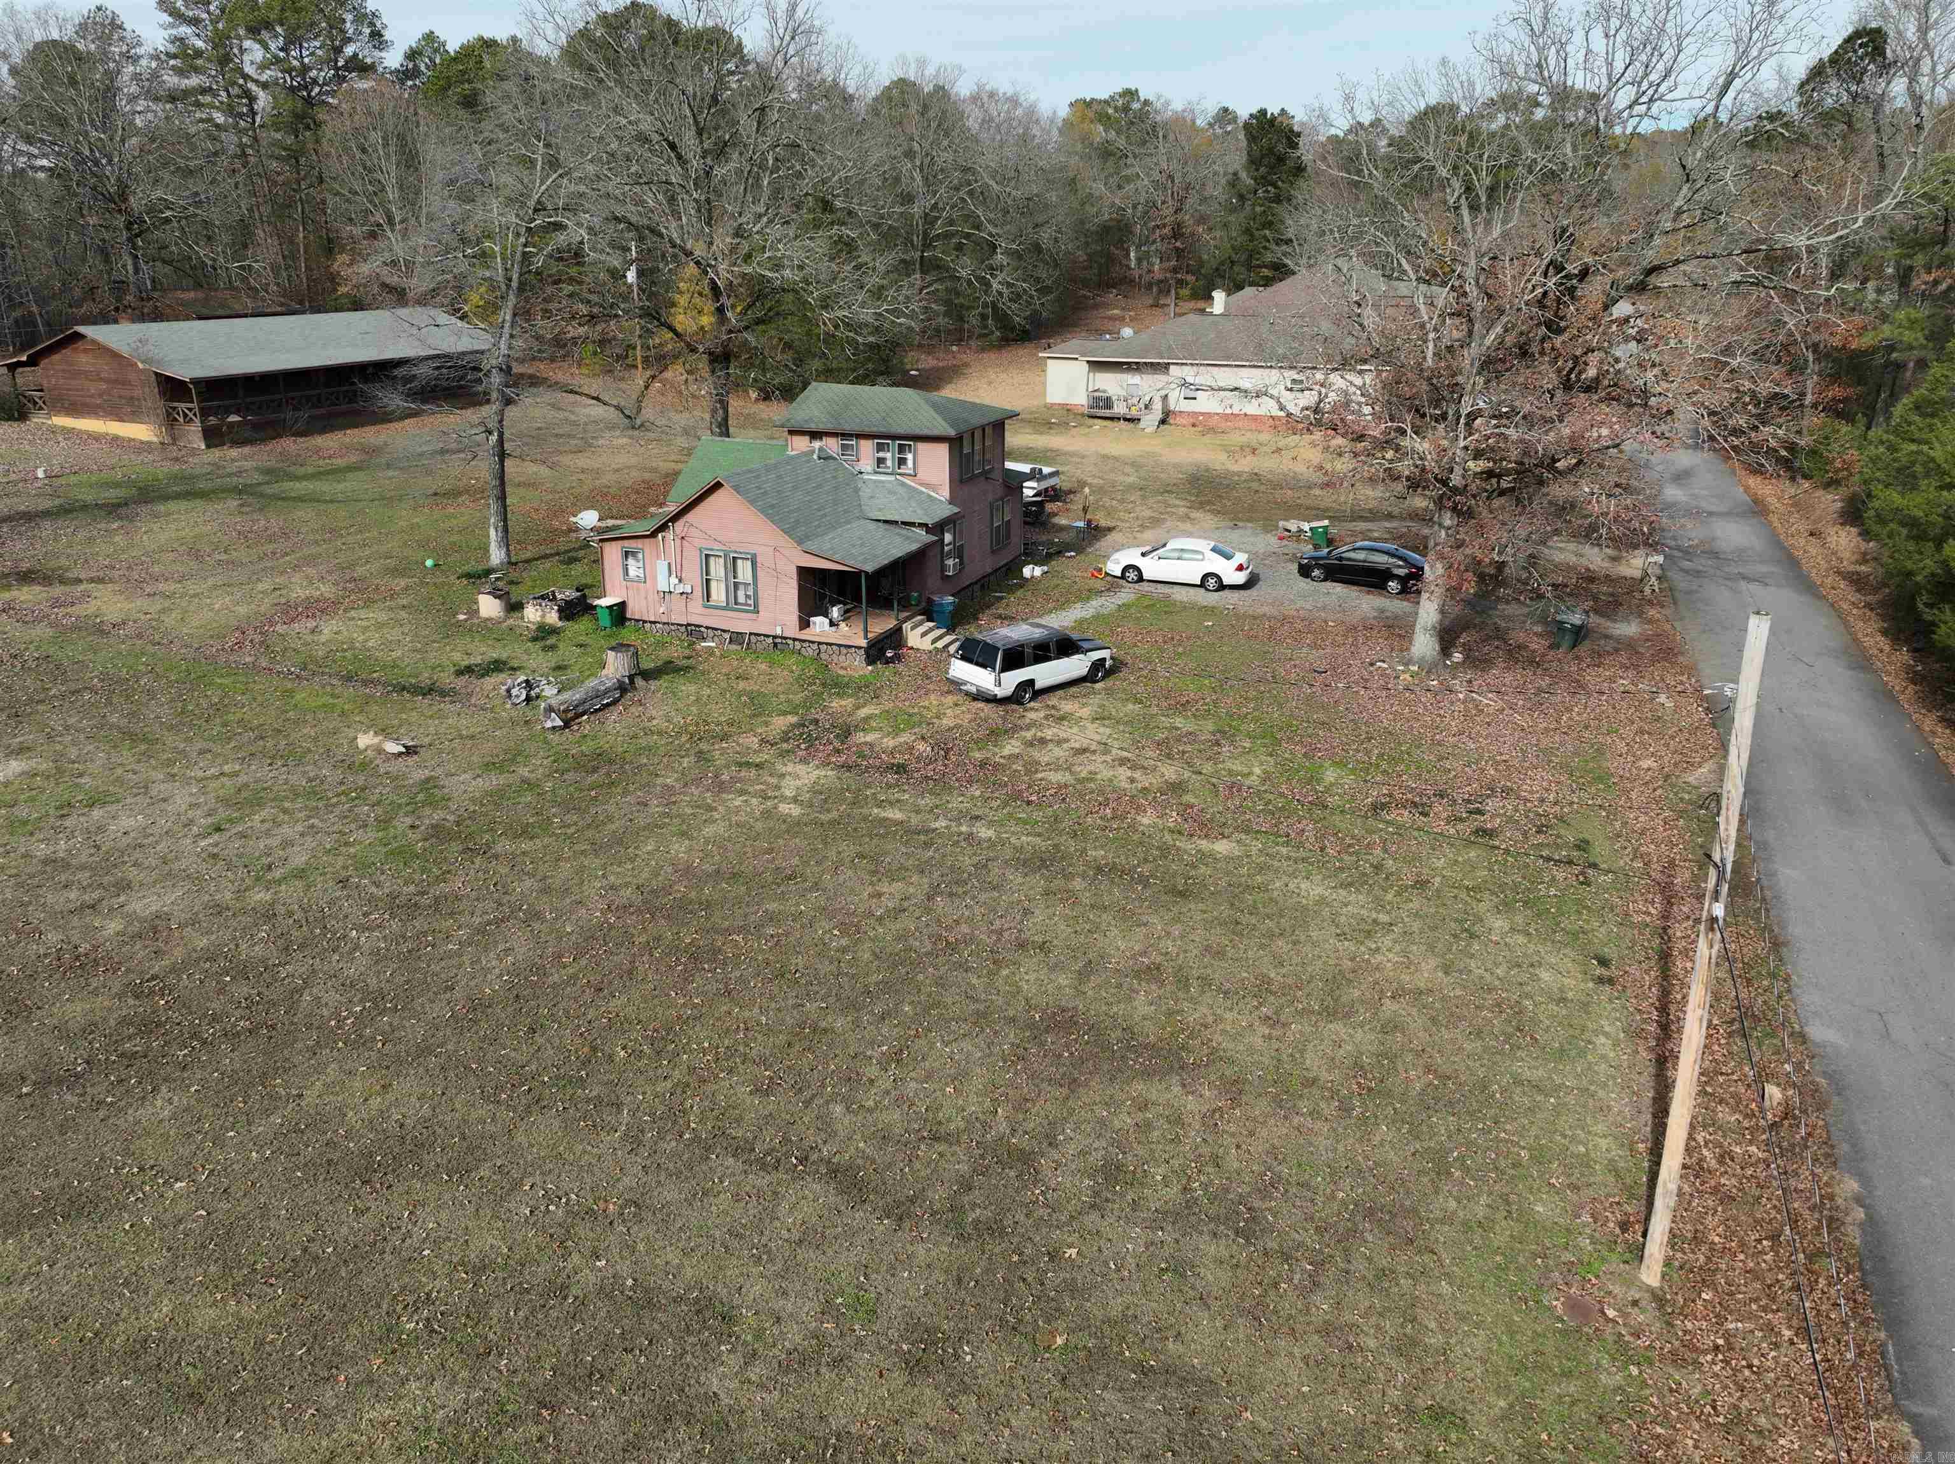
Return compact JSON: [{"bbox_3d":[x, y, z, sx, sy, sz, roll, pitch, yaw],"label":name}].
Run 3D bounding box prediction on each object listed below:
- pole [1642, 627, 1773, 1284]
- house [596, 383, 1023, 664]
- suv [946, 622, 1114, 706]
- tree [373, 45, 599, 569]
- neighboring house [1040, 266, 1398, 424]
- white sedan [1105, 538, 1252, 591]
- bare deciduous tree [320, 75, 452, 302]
[{"bbox_3d":[8.812,3.029,16.522,0.280,9.230,0.280,-2,20,1],"label":"pole"},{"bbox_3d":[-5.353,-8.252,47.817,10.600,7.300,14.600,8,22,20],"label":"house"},{"bbox_3d":[1.697,-2.177,39.439,5.100,1.820,1.950,-18,27,-39],"label":"suv"},{"bbox_3d":[-16.700,-14.258,47.187,8.200,17.400,8.000,0,20,0],"label":"tree"},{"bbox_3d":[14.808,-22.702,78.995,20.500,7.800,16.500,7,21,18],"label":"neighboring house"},{"bbox_3d":[7.179,-6.053,48.374,5.080,1.480,1.850,6,21,15],"label":"white sedan"},{"bbox_3d":[-44.500,-39.677,102.606,10.000,18.000,9.500,0,20,0],"label":"bare deciduous tree"}]

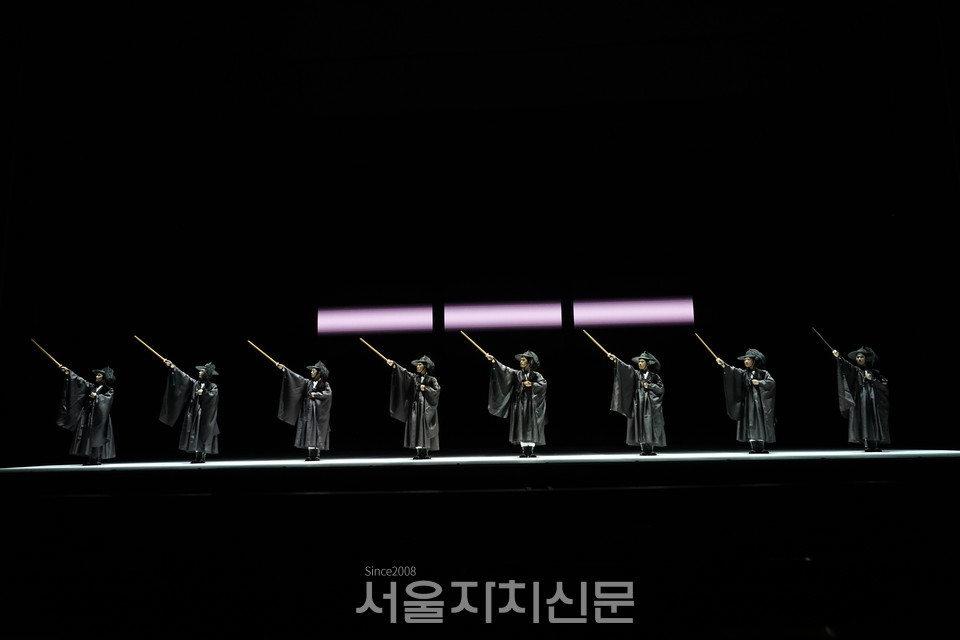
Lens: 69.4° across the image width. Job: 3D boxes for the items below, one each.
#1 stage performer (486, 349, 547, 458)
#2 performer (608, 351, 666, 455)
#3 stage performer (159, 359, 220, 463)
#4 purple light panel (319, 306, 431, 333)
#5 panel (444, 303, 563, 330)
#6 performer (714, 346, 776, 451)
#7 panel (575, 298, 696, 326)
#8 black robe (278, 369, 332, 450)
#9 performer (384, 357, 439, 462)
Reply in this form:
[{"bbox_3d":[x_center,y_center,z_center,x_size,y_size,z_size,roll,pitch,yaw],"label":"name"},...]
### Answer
[{"bbox_3d":[0.666,1.497,12.423,1.024,1.910,0.620,-4,-9,18],"label":"stage performer"},{"bbox_3d":[2.793,1.474,12.284,0.993,1.839,0.620,-5,-10,24],"label":"performer"},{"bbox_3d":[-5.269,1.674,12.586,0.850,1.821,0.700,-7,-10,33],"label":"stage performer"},{"bbox_3d":[-3.060,-0.009,20.214,3.392,0.752,0.120,-2,-8,4],"label":"purple light panel"},{"bbox_3d":[0.655,-0.120,19.972,3.380,0.747,0.120,-2,-8,4],"label":"panel"},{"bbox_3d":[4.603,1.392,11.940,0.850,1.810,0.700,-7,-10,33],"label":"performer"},{"bbox_3d":[4.367,-0.221,19.728,3.375,0.746,0.120,-2,-8,4],"label":"panel"},{"bbox_3d":[-3.192,1.630,12.671,0.943,1.489,0.580,-5,-10,20],"label":"black robe"},{"bbox_3d":[-1.191,1.572,12.543,0.929,1.866,0.620,-5,-10,22],"label":"performer"}]

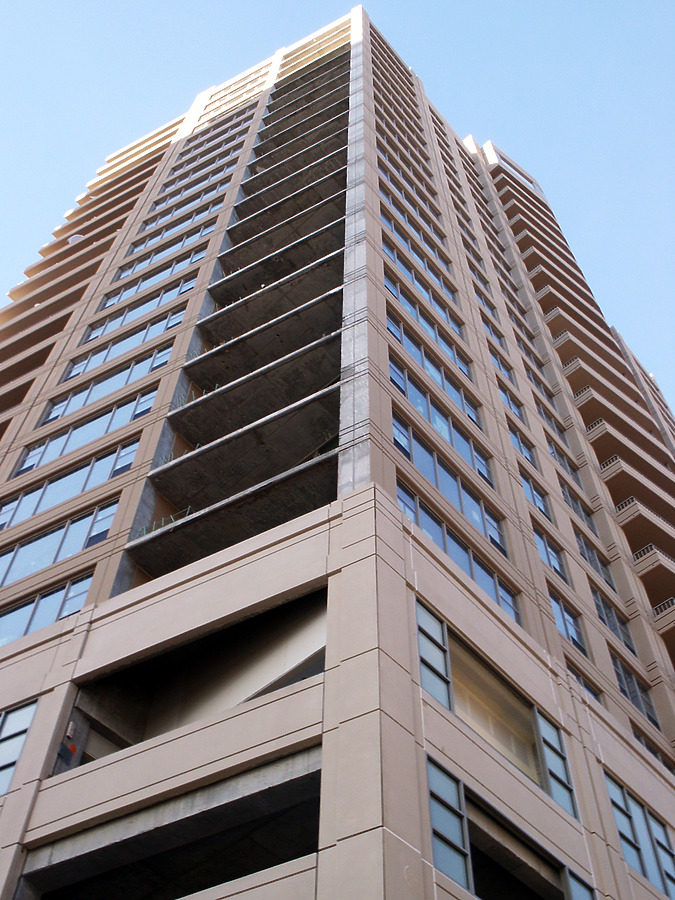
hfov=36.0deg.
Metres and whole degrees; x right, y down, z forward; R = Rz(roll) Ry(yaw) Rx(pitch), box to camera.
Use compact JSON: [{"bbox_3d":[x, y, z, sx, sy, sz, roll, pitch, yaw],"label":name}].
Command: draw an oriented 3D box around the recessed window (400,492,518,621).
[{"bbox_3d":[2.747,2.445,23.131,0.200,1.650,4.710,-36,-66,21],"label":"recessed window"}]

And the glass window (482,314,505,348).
[{"bbox_3d":[6.469,-4.858,43.523,0.200,1.750,1.800,-36,-66,21],"label":"glass window"}]

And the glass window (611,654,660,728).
[{"bbox_3d":[8.319,6.801,29.208,0.200,1.900,2.400,-36,-66,21],"label":"glass window"}]

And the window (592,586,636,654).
[{"bbox_3d":[8.380,5.221,31.816,0.200,1.900,2.420,-36,-66,21],"label":"window"}]

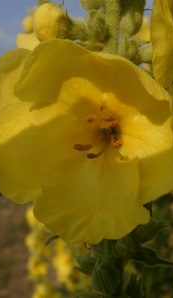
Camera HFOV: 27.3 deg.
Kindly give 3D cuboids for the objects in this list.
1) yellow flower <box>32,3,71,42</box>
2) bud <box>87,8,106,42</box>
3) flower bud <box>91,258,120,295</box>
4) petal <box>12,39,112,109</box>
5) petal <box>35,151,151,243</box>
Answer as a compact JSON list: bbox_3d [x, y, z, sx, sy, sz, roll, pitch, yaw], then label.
[{"bbox_3d":[-0.009,-0.034,0.097,0.011,0.011,0.010,0,-4,0],"label":"yellow flower"},{"bbox_3d":[0.003,-0.037,0.106,0.007,0.011,0.006,0,-4,0],"label":"bud"},{"bbox_3d":[0.005,0.038,0.105,0.009,0.011,0.009,0,-4,0],"label":"flower bud"},{"bbox_3d":[-0.006,-0.019,0.090,0.024,0.014,0.012,-1,27,-7],"label":"petal"},{"bbox_3d":[0.002,0.012,0.092,0.028,0.024,0.010,0,-15,5],"label":"petal"}]

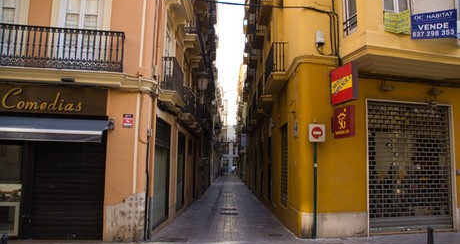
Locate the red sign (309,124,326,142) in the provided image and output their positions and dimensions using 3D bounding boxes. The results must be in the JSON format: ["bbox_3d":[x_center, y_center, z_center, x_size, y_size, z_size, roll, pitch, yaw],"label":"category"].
[{"bbox_3d":[2.268,0.292,8.916,0.420,0.460,0.040,1,-8,0],"label":"red sign"}]

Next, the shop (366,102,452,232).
[{"bbox_3d":[5.154,1.291,9.842,2.850,3.600,0.150,3,-8,-16],"label":"shop"}]

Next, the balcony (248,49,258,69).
[{"bbox_3d":[1.740,-4.648,24.701,0.490,1.170,2.200,1,-8,0],"label":"balcony"}]

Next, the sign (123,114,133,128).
[{"bbox_3d":[-2.457,-0.019,8.301,0.240,0.330,0.015,2,-8,-4],"label":"sign"}]

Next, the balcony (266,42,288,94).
[{"bbox_3d":[1.563,-1.700,11.676,0.550,1.170,2.350,1,-8,0],"label":"balcony"}]

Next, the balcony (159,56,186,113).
[{"bbox_3d":[-1.734,-1.046,10.819,0.430,1.290,2.400,1,-8,0],"label":"balcony"}]

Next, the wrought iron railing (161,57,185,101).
[{"bbox_3d":[-1.742,-1.203,10.821,0.390,1.000,2.140,1,-8,0],"label":"wrought iron railing"}]

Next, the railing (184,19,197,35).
[{"bbox_3d":[-1.607,-4.055,15.645,0.480,0.980,2.100,1,-8,0],"label":"railing"}]

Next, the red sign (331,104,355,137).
[{"bbox_3d":[2.942,0.019,8.867,0.160,0.800,0.670,3,-8,-16],"label":"red sign"}]

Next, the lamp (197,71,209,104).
[{"bbox_3d":[-1.169,-1.540,15.382,0.520,1.350,0.500,1,-8,0],"label":"lamp"}]

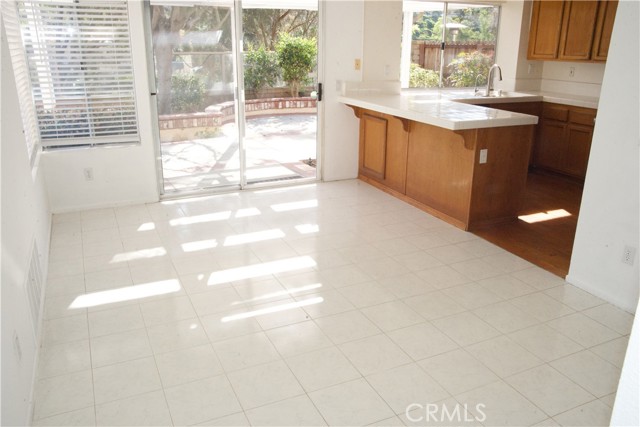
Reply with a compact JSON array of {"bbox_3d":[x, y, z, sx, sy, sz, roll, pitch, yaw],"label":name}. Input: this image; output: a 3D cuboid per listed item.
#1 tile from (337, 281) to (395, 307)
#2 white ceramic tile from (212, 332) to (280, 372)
[{"bbox_3d":[0.310,0.528,3.362,0.300,0.010,0.300,-8,20,-24],"label":"tile"},{"bbox_3d":[-0.385,0.721,2.710,0.297,0.010,0.297,-8,20,-24],"label":"white ceramic tile"}]

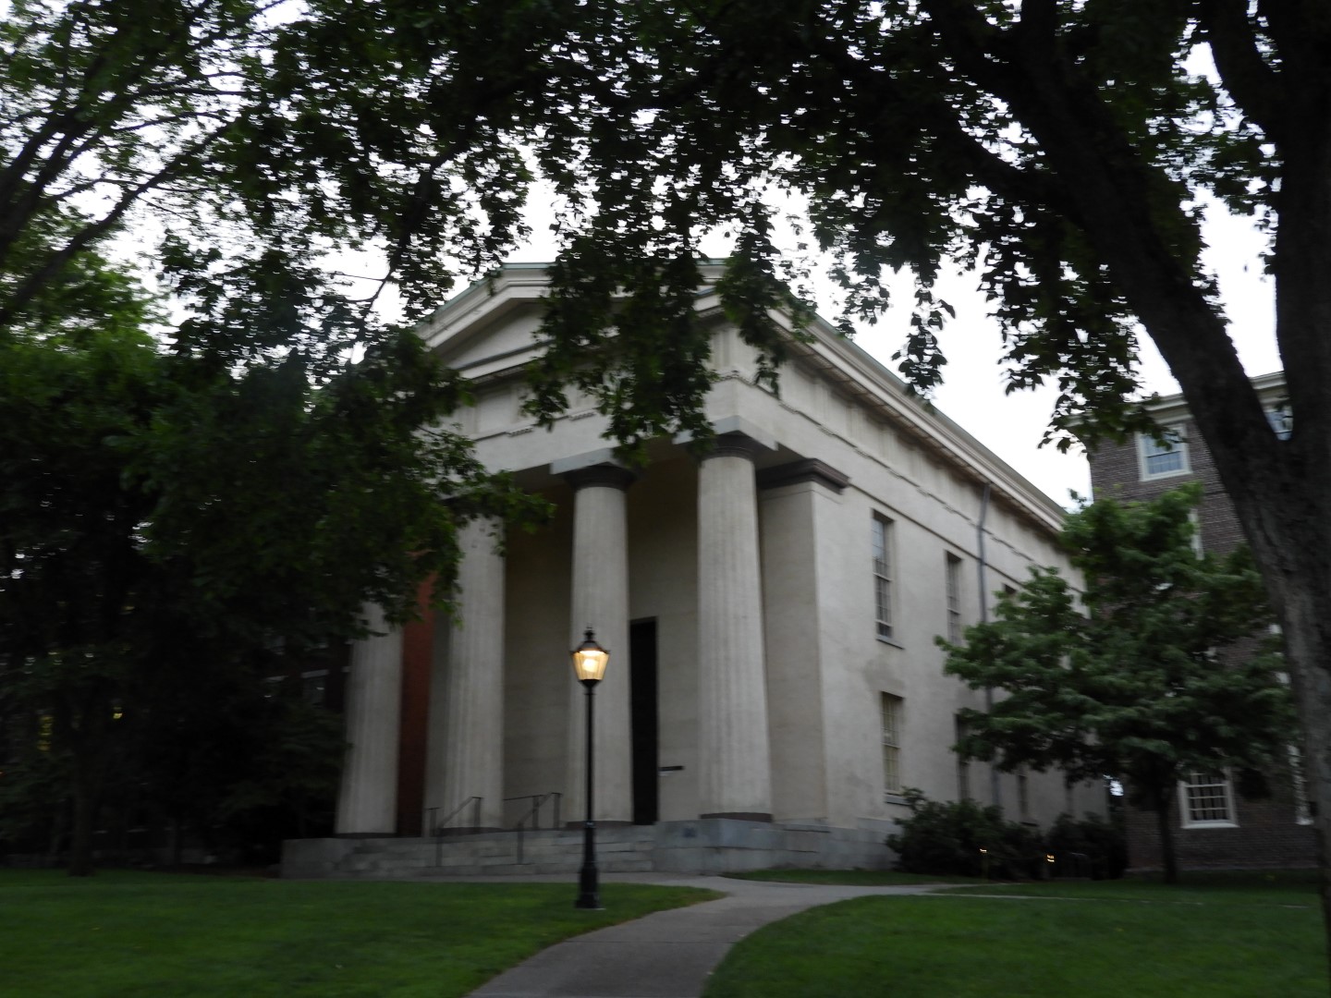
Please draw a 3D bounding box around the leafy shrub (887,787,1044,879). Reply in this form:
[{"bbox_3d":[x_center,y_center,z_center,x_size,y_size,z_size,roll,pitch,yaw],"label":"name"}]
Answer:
[{"bbox_3d":[6.763,7.529,28.597,2.900,1.946,2.600,-12,-21,32],"label":"leafy shrub"}]

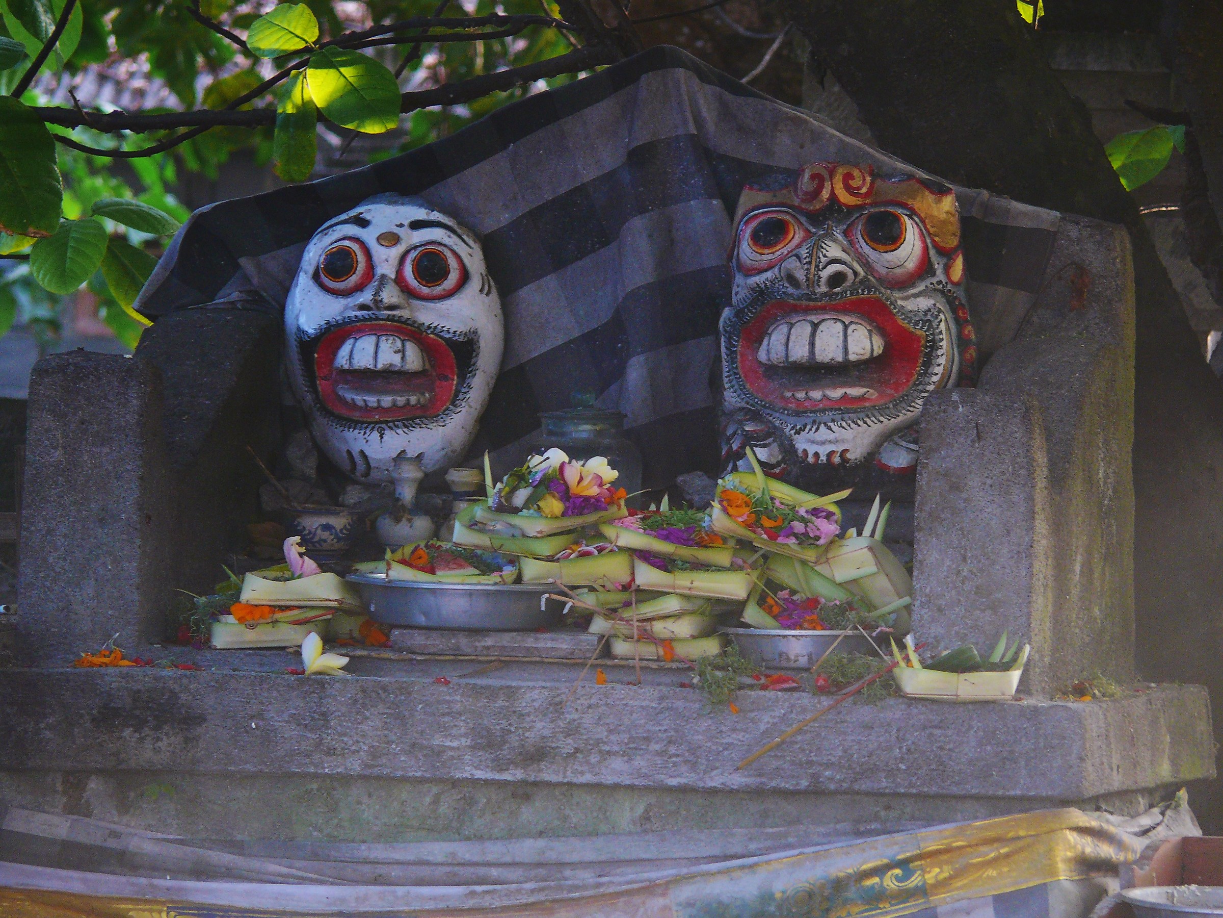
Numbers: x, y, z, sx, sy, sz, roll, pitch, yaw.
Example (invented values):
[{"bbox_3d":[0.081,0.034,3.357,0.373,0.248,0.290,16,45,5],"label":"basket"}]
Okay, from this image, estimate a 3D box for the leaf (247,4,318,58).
[{"bbox_3d":[-0.344,-0.447,13.900,0.073,0.055,0.035,0,5,0],"label":"leaf"}]

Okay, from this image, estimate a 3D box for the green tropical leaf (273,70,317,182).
[{"bbox_3d":[-0.309,-0.325,13.000,0.042,0.108,0.030,1,4,10],"label":"green tropical leaf"}]

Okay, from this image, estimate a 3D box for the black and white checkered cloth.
[{"bbox_3d":[-0.014,-0.194,13.450,0.900,0.430,0.250,2,5,20],"label":"black and white checkered cloth"}]

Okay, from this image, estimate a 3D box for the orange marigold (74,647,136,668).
[{"bbox_3d":[-0.509,0.199,13.384,0.058,0.018,0.045,2,5,20],"label":"orange marigold"}]

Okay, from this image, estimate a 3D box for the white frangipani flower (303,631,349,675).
[{"bbox_3d":[-0.285,0.194,13.284,0.047,0.043,0.038,2,5,20],"label":"white frangipani flower"}]

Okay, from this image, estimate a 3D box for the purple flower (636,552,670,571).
[{"bbox_3d":[0.039,0.096,12.550,0.032,0.021,0.030,1,4,15],"label":"purple flower"}]

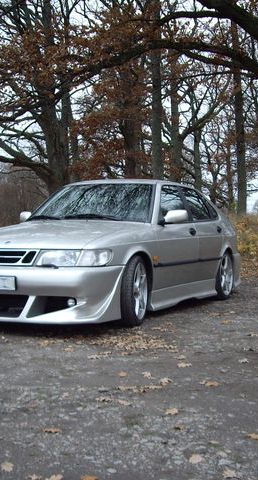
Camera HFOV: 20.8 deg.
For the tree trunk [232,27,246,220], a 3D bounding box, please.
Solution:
[{"bbox_3d":[4.052,-4.459,26.000,0.460,7.031,0.420,0,1,0],"label":"tree trunk"}]

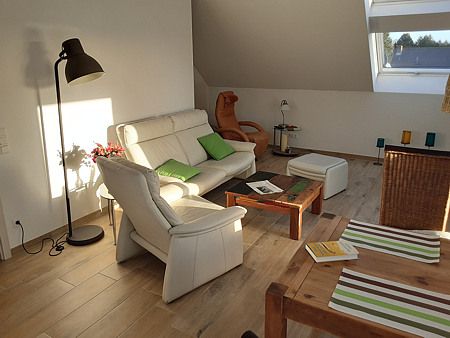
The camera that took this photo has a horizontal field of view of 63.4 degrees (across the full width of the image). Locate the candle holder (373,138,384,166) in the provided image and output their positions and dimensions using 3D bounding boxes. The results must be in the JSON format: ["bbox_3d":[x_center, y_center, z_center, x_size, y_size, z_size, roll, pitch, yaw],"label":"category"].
[{"bbox_3d":[2.554,-0.286,6.018,0.142,0.435,0.142,9,19,29],"label":"candle holder"}]

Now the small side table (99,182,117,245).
[{"bbox_3d":[-0.985,0.419,3.595,0.537,0.456,0.537,9,19,29],"label":"small side table"}]

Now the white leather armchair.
[{"bbox_3d":[-0.428,0.334,2.947,0.911,0.982,0.850,-15,22,-41],"label":"white leather armchair"}]

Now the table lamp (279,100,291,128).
[{"bbox_3d":[1.143,-1.039,6.794,0.223,0.476,0.202,9,19,29],"label":"table lamp"}]

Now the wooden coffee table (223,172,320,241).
[{"bbox_3d":[0.554,0.367,3.929,0.796,0.364,0.775,9,19,28],"label":"wooden coffee table"}]

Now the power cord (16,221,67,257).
[{"bbox_3d":[-1.597,0.579,3.303,0.314,0.314,0.375,9,19,29],"label":"power cord"}]

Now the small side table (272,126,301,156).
[{"bbox_3d":[1.111,-0.523,6.744,0.557,0.486,0.557,0,16,0],"label":"small side table"}]

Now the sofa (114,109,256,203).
[{"bbox_3d":[-0.390,-0.116,4.480,0.941,0.982,1.822,9,19,29],"label":"sofa"}]

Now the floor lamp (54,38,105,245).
[{"bbox_3d":[-1.269,-0.214,3.326,0.435,1.822,0.314,-2,16,-6],"label":"floor lamp"}]

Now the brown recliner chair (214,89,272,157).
[{"bbox_3d":[0.281,-0.747,6.359,0.931,1.134,0.790,8,18,25],"label":"brown recliner chair"}]

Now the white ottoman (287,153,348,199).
[{"bbox_3d":[1.231,0.079,4.834,0.567,0.405,0.567,-15,22,-42],"label":"white ottoman"}]

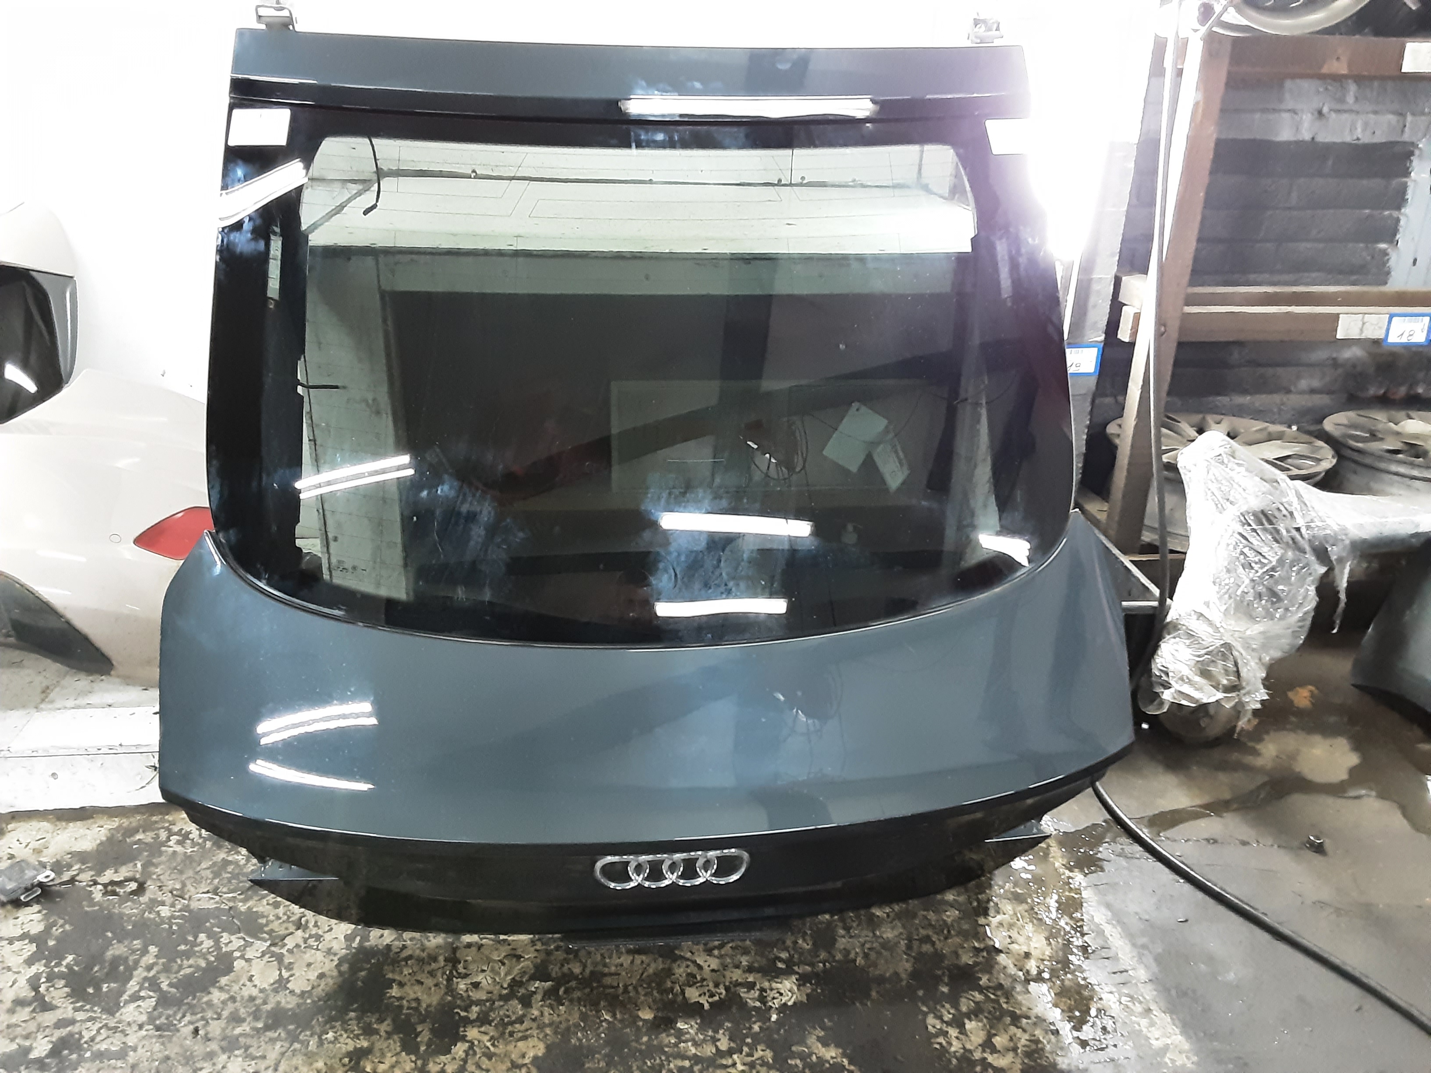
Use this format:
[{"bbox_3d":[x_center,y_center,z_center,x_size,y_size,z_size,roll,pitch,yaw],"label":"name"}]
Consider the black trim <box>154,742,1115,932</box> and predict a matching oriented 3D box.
[{"bbox_3d":[-0.058,0.436,1.530,1.300,0.215,0.150,-2,35,-7],"label":"black trim"}]

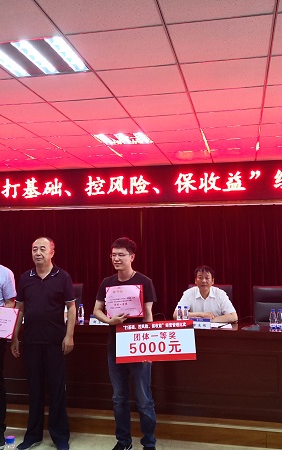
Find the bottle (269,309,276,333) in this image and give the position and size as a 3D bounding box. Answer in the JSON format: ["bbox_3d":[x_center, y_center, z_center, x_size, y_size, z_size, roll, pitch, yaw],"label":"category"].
[{"bbox_3d":[1.159,0.834,4.110,0.061,0.205,0.061,-1,-3,12],"label":"bottle"}]

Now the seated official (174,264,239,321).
[{"bbox_3d":[0.674,1.054,4.780,0.620,1.300,0.720,-1,-3,12],"label":"seated official"}]

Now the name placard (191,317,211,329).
[{"bbox_3d":[0.543,0.897,4.266,0.200,0.098,0.075,-1,-3,12],"label":"name placard"}]

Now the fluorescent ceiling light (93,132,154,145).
[{"bbox_3d":[-0.197,-1.014,5.379,0.580,0.060,0.570,-1,-3,12],"label":"fluorescent ceiling light"}]

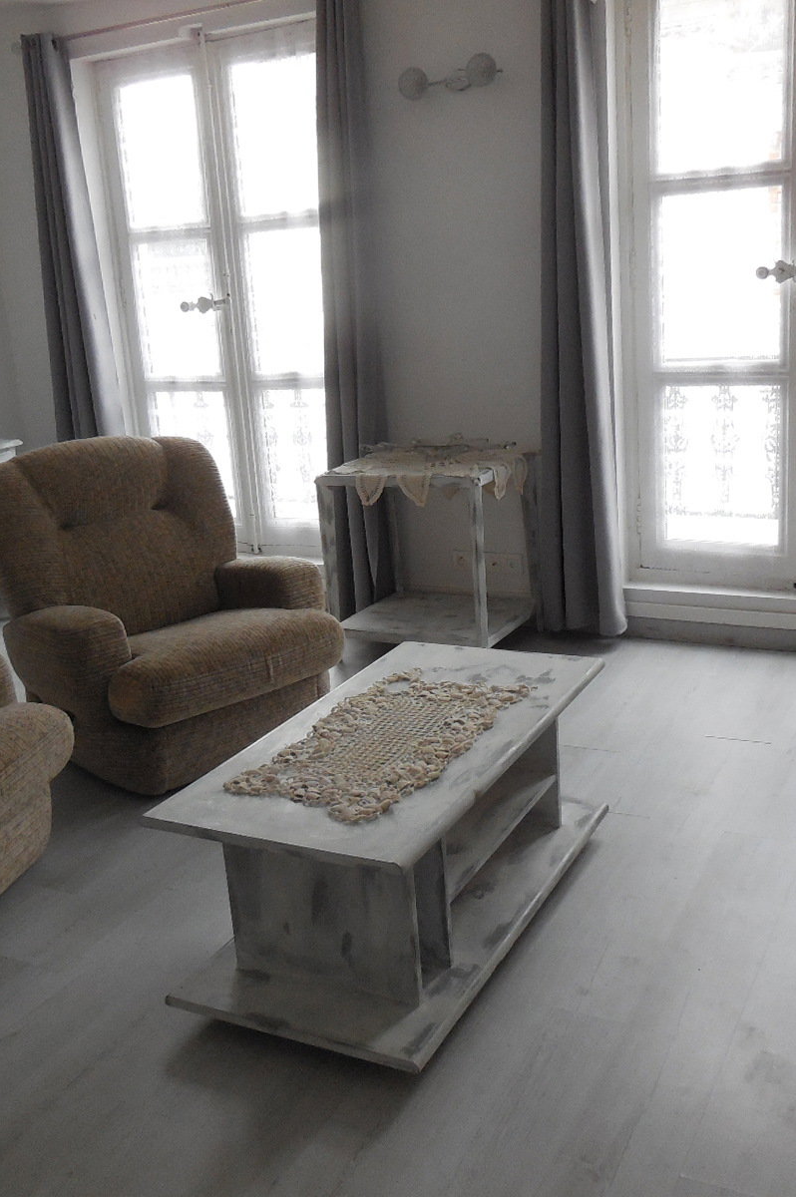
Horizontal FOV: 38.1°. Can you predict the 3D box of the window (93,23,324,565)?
[{"bbox_3d":[-0.735,-1.287,5.121,1.197,2.217,0.095,4,17,28],"label":"window"}]

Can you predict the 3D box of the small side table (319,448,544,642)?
[{"bbox_3d":[0.131,-0.211,4.689,0.734,0.707,0.517,4,17,28],"label":"small side table"}]

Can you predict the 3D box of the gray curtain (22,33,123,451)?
[{"bbox_3d":[-1.483,-1.269,5.417,0.408,2.557,0.129,4,17,28],"label":"gray curtain"}]

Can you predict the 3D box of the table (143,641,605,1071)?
[{"bbox_3d":[0.026,0.502,2.576,0.551,0.428,1.088,4,17,27],"label":"table"}]

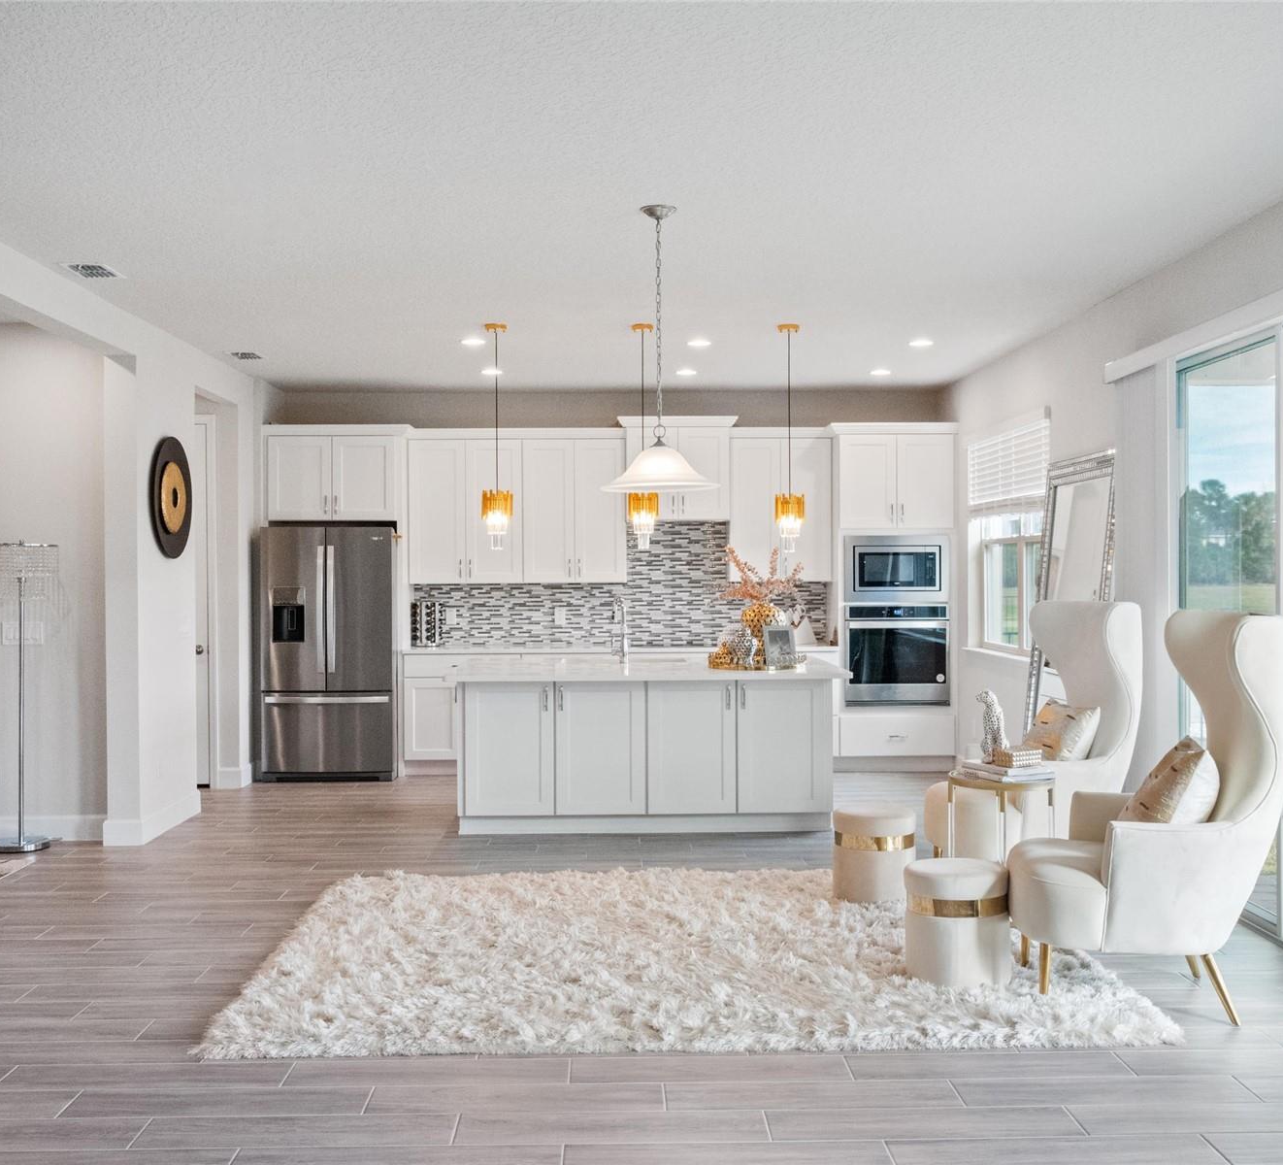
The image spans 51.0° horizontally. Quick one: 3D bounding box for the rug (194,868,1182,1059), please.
[{"bbox_3d":[0.154,1.388,5.256,3.000,0.060,2.360,0,0,-1],"label":"rug"}]

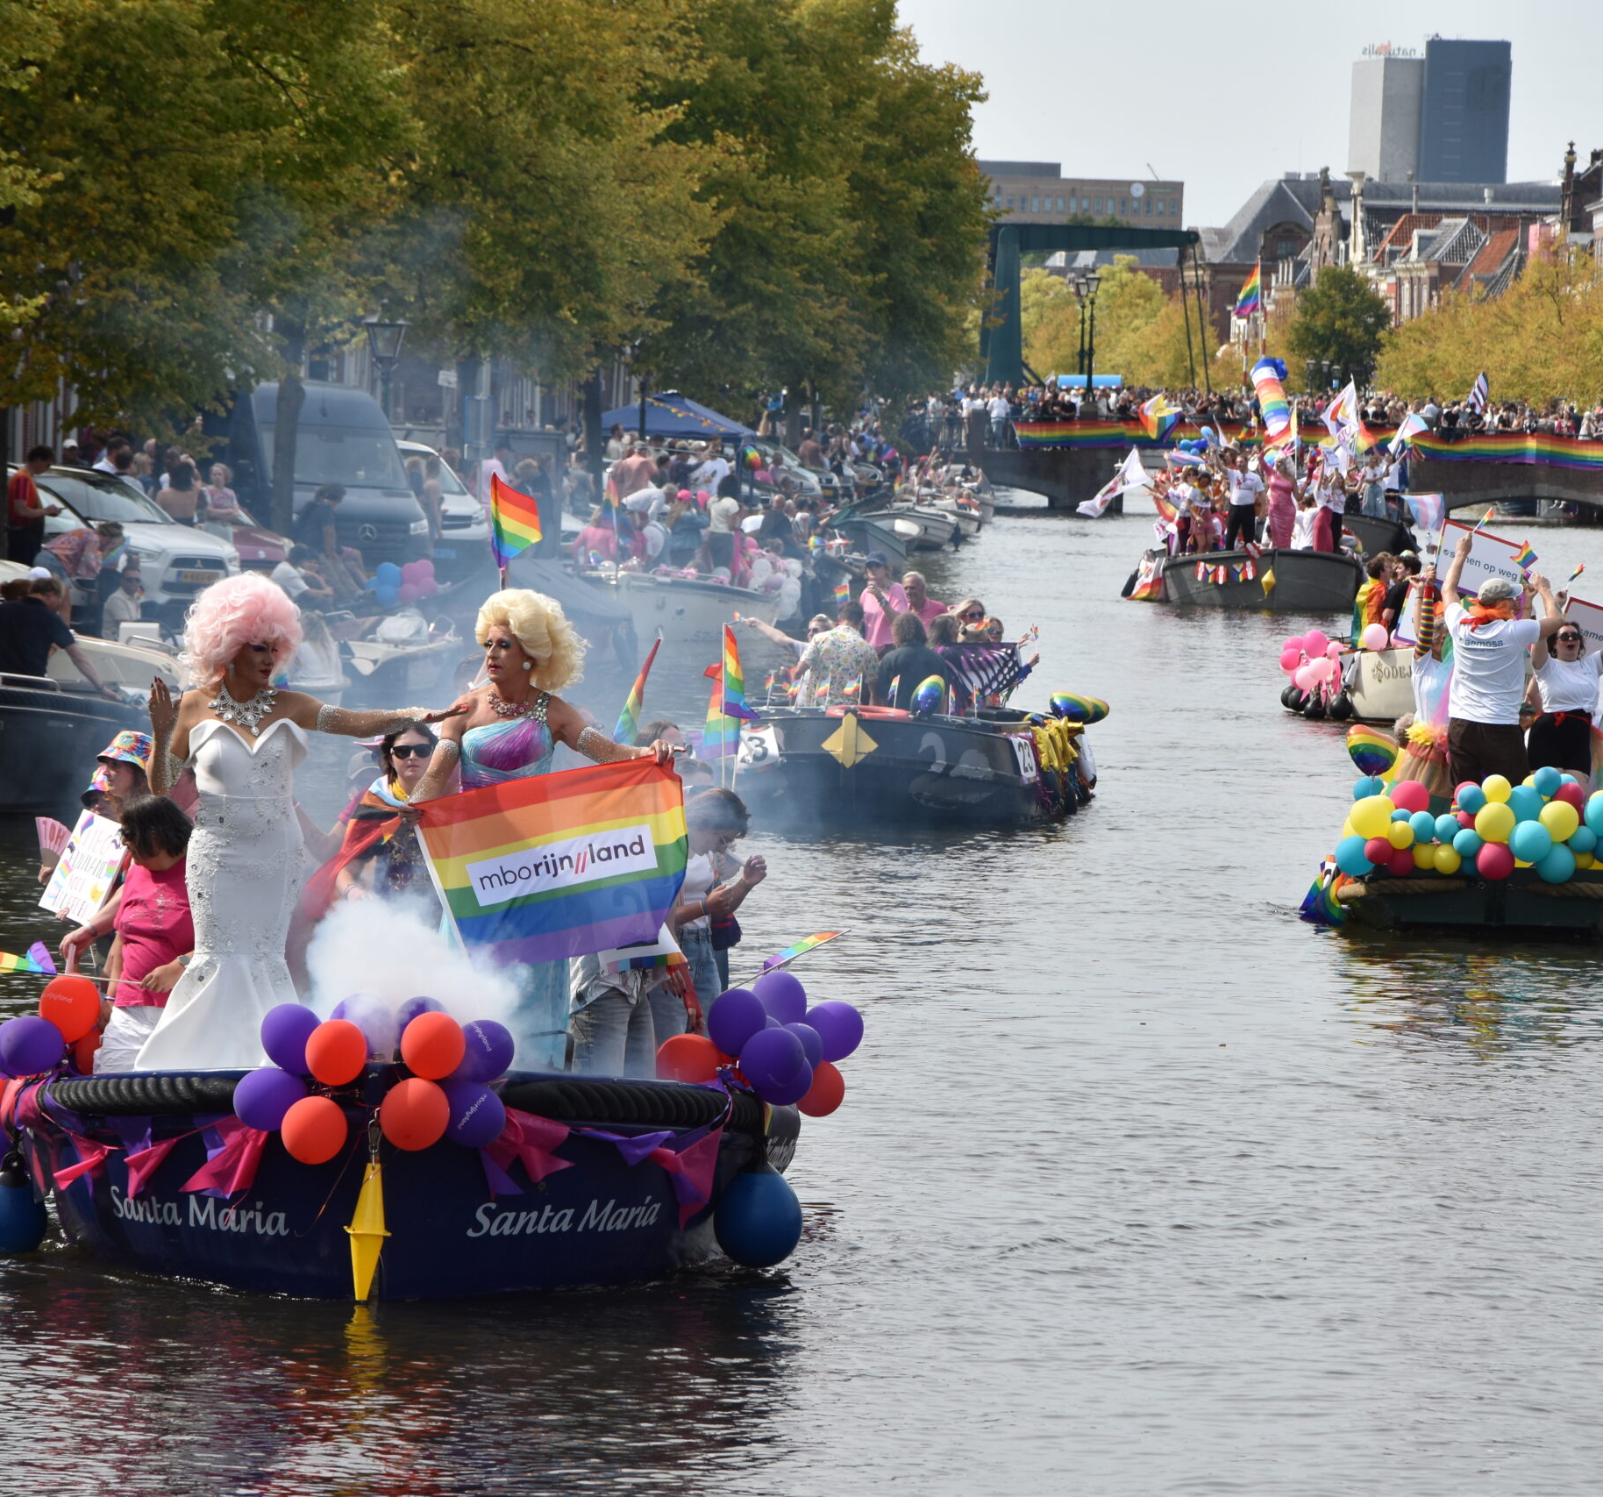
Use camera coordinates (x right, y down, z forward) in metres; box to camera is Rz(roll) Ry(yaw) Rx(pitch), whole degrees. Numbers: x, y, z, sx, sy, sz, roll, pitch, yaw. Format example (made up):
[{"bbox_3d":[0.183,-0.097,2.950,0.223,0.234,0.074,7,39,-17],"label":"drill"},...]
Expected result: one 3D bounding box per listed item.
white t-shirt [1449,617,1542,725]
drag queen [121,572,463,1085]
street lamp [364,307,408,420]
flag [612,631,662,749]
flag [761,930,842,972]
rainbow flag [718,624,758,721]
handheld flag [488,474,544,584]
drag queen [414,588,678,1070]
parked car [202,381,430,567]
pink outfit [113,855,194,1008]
[{"bbox_3d":[4.241,-0.489,60.000,0.550,0.660,0.330,2,2,17],"label":"white t-shirt"},{"bbox_3d":[-1.840,0.366,35.600,1.100,1.960,0.600,1,2,-18],"label":"drag queen"},{"bbox_3d":[-5.477,-3.983,129.000,0.600,3.850,0.600,2,2,0],"label":"street lamp"},{"bbox_3d":[-0.637,-0.212,37.600,0.160,0.500,0.180,22,2,0],"label":"flag"},{"bbox_3d":[0.003,0.753,36.400,0.330,0.100,0.250,-28,6,0],"label":"flag"},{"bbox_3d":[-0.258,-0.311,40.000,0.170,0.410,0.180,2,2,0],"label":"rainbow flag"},{"bbox_3d":[-1.075,-0.824,36.800,0.210,0.430,0.170,2,2,6],"label":"handheld flag"},{"bbox_3d":[-0.938,0.373,35.600,0.970,1.920,0.550,2,2,0],"label":"drag queen"},{"bbox_3d":[-6.005,-2.789,107.974,2.080,2.680,6.100,1,2,-27],"label":"parked car"},{"bbox_3d":[-2.344,0.673,36.000,0.480,0.560,0.340,3,2,30],"label":"pink outfit"}]

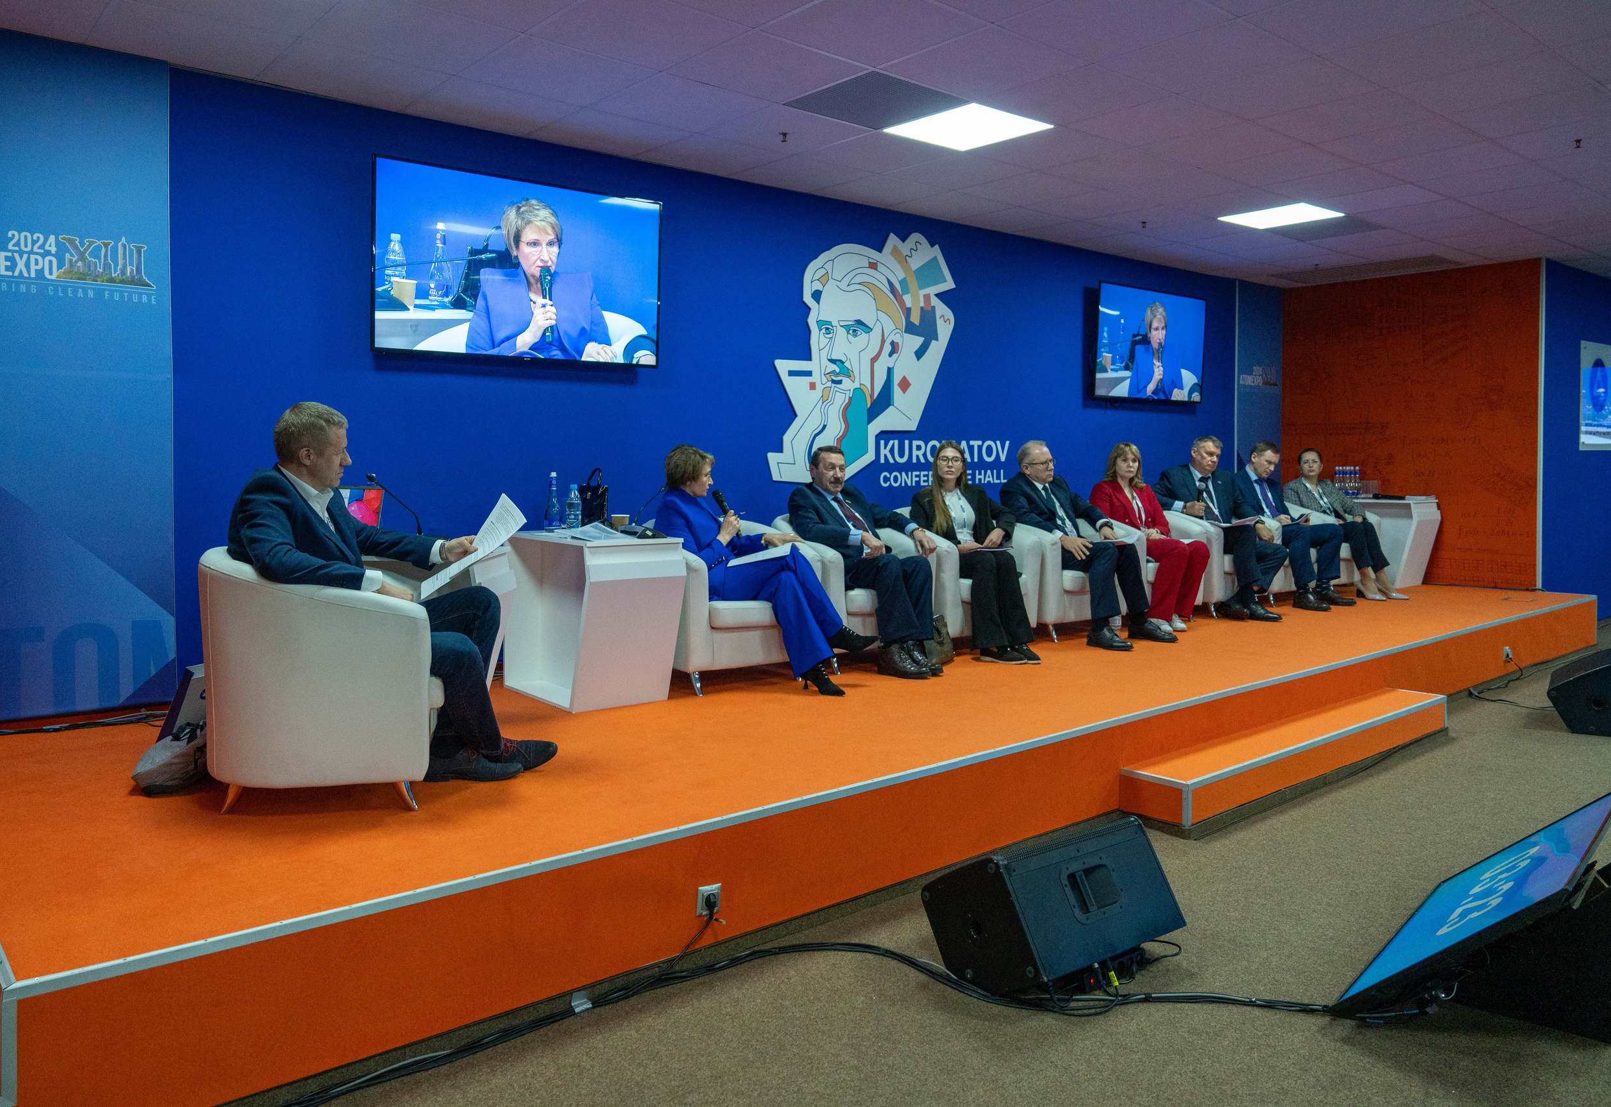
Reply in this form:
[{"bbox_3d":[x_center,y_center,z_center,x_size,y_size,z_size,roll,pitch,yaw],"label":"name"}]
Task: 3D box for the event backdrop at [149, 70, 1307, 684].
[{"bbox_3d":[0.773,-0.894,7.282,8.715,2.600,0.100,-2,3,-40],"label":"event backdrop"}]

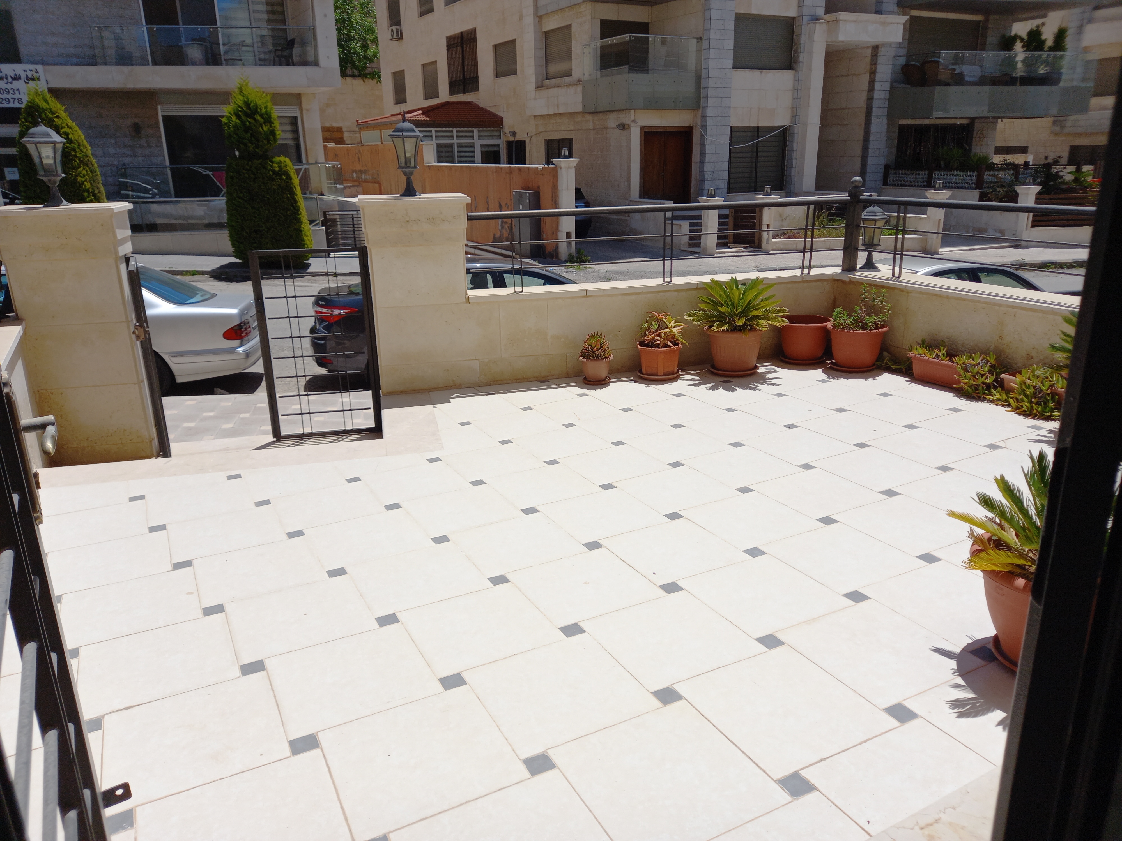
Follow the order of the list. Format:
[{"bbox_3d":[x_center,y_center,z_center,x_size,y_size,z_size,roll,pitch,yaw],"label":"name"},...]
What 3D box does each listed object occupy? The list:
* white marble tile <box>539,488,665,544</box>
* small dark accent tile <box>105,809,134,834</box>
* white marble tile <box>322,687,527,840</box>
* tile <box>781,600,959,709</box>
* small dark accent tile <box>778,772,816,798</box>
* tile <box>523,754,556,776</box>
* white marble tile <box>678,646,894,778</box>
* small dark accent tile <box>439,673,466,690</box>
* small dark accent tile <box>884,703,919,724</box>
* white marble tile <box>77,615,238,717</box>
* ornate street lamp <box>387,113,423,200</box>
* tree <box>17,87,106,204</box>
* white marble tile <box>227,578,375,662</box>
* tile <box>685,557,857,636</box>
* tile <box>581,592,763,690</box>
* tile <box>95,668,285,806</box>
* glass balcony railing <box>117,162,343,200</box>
[{"bbox_3d":[0.188,0.447,3.828,0.468,0.015,0.468,-10,19,-25],"label":"white marble tile"},{"bbox_3d":[-1.128,1.034,2.067,0.070,0.015,0.070,-10,19,-25],"label":"small dark accent tile"},{"bbox_3d":[-0.397,0.933,2.243,0.457,0.015,0.457,-10,19,-24],"label":"white marble tile"},{"bbox_3d":[0.997,0.726,2.563,0.445,0.020,0.445,-11,19,-26],"label":"tile"},{"bbox_3d":[0.577,0.911,2.006,0.065,0.020,0.065,-11,19,-26],"label":"small dark accent tile"},{"bbox_3d":[-0.061,0.902,2.107,0.065,0.020,0.065,-11,19,-26],"label":"tile"},{"bbox_3d":[0.574,0.745,2.107,0.410,0.020,0.410,-11,19,-26],"label":"white marble tile"},{"bbox_3d":[-0.346,0.844,2.597,0.070,0.015,0.070,-10,19,-25],"label":"small dark accent tile"},{"bbox_3d":[0.998,0.866,2.378,0.070,0.015,0.070,-10,19,-25],"label":"small dark accent tile"},{"bbox_3d":[-1.285,0.790,2.608,0.445,0.020,0.445,-11,19,-26],"label":"white marble tile"},{"bbox_3d":[-1.103,-1.911,5.812,0.230,0.570,0.230,-5,18,-12],"label":"ornate street lamp"},{"bbox_3d":[-9.630,-4.677,15.230,1.650,3.000,1.650,-1,18,0],"label":"tree"},{"bbox_3d":[-0.843,0.639,2.609,0.410,0.020,0.410,-11,19,-26],"label":"white marble tile"},{"bbox_3d":[0.752,0.651,3.030,0.457,0.015,0.457,-10,19,-24],"label":"tile"},{"bbox_3d":[0.376,0.754,2.810,0.468,0.015,0.468,-10,19,-25],"label":"tile"},{"bbox_3d":[-0.927,0.814,2.058,0.410,0.020,0.410,-11,19,-26],"label":"tile"},{"bbox_3d":[-8.299,-5.923,20.149,5.600,0.980,0.120,-1,18,0],"label":"glass balcony railing"}]

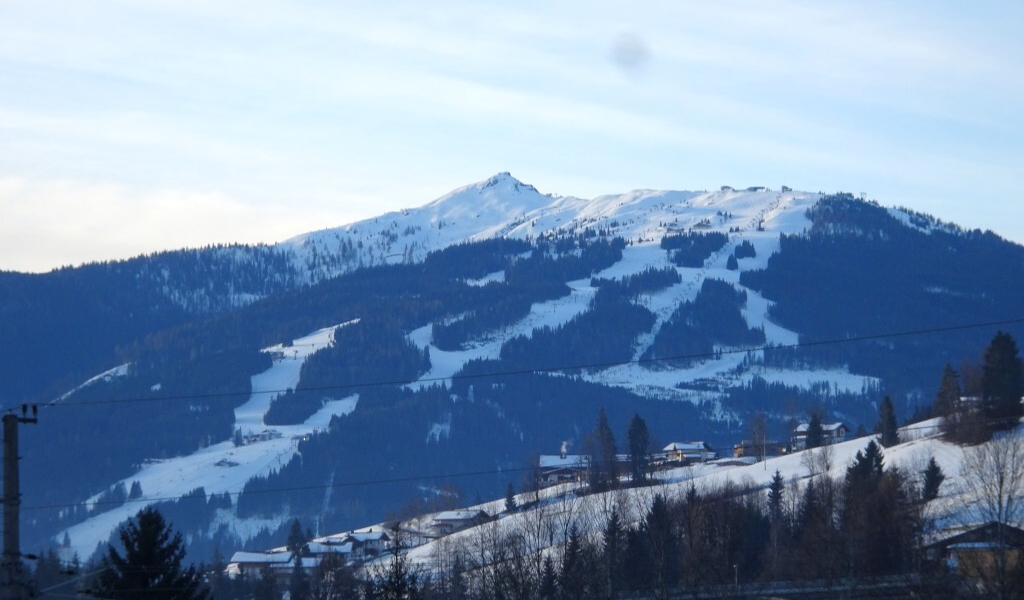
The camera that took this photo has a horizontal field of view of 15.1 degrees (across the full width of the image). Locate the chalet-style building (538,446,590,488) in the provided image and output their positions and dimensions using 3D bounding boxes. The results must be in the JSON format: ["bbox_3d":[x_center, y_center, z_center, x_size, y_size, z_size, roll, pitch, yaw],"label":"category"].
[{"bbox_3d":[14.160,45.270,1035.000,13.800,9.300,12.500,-1,-4,7],"label":"chalet-style building"}]

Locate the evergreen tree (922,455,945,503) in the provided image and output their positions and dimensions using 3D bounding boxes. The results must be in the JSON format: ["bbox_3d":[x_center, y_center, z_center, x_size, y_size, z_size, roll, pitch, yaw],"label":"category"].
[{"bbox_3d":[64.330,27.250,590.000,3.600,7.000,3.600,0,-4,0],"label":"evergreen tree"}]

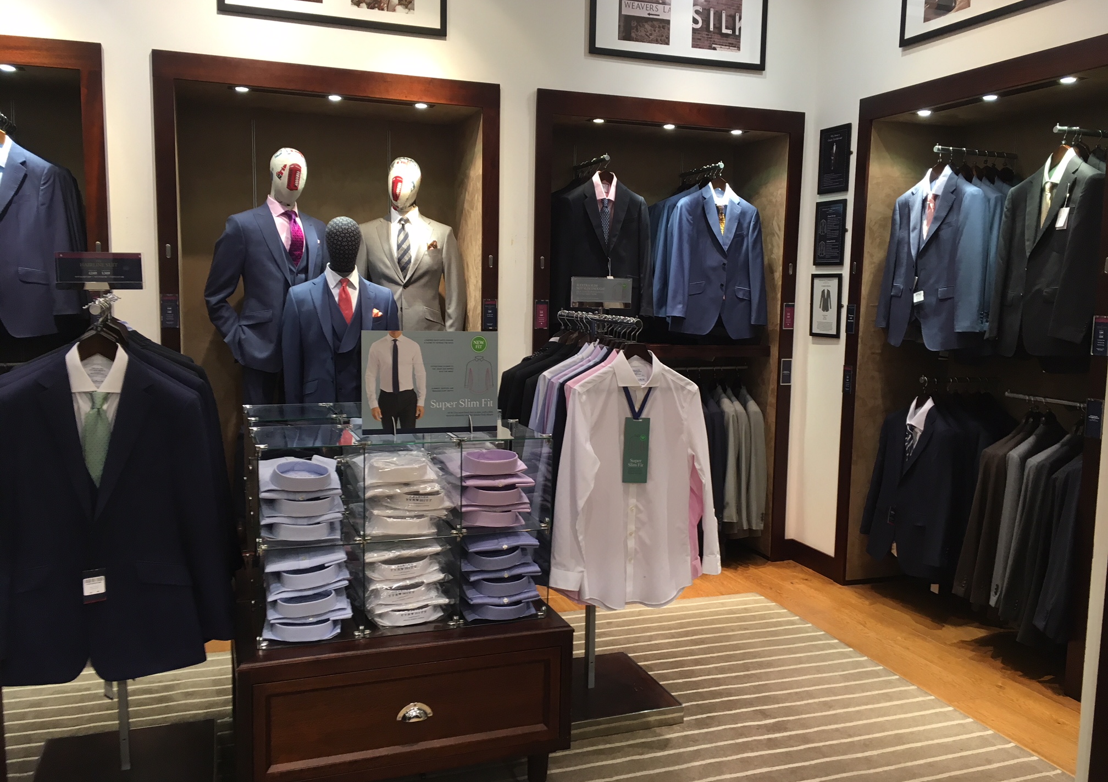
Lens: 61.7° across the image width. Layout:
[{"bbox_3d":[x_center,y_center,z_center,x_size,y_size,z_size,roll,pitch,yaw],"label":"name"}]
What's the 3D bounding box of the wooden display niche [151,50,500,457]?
[{"bbox_3d":[-1.062,-0.229,4.466,1.491,2.451,0.550,-2,7,-20],"label":"wooden display niche"}]

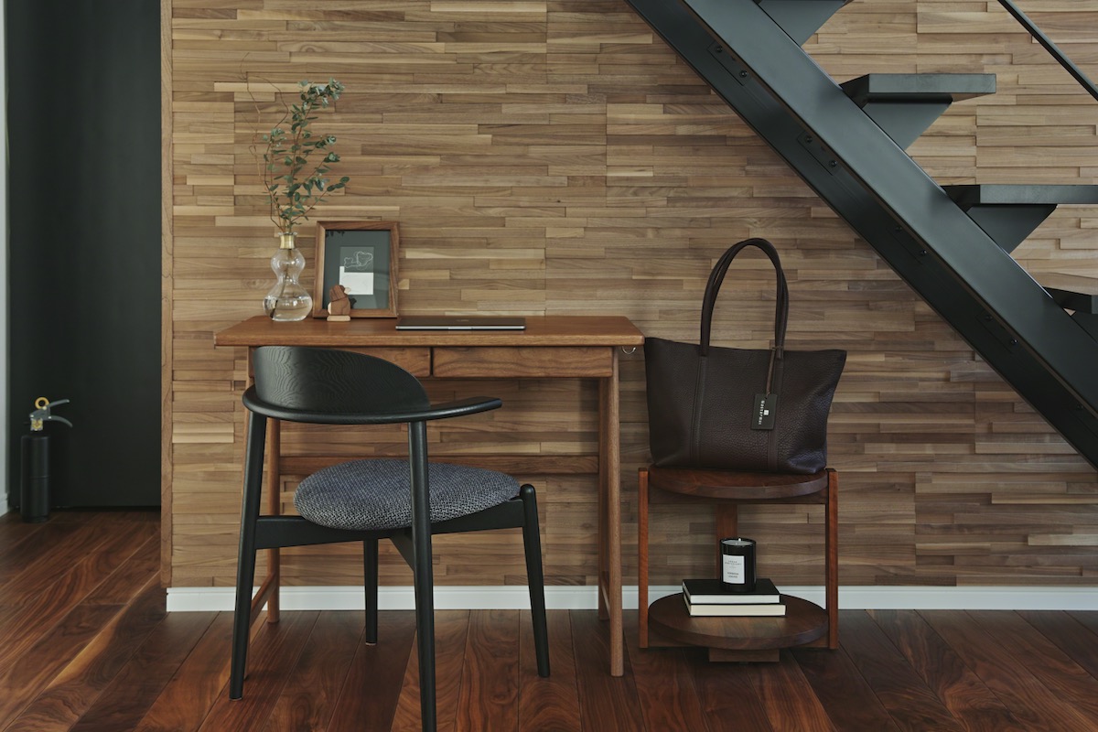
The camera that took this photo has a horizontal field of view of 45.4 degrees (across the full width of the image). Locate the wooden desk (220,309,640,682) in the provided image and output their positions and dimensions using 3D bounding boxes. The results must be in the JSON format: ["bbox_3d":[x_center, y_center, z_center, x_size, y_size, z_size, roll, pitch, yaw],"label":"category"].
[{"bbox_3d":[-0.253,0.273,2.955,0.900,0.730,0.460,0,5,-1],"label":"wooden desk"}]

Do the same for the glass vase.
[{"bbox_3d":[-0.618,-0.212,3.095,0.117,0.204,0.117,0,5,0],"label":"glass vase"}]

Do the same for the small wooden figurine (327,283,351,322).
[{"bbox_3d":[-0.492,-0.147,3.070,0.058,0.086,0.043,0,5,0],"label":"small wooden figurine"}]

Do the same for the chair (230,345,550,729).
[{"bbox_3d":[-0.335,0.307,2.690,0.530,0.730,0.530,3,6,30],"label":"chair"}]

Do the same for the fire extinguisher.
[{"bbox_3d":[-1.590,0.294,4.155,0.162,0.390,0.092,0,5,0],"label":"fire extinguisher"}]

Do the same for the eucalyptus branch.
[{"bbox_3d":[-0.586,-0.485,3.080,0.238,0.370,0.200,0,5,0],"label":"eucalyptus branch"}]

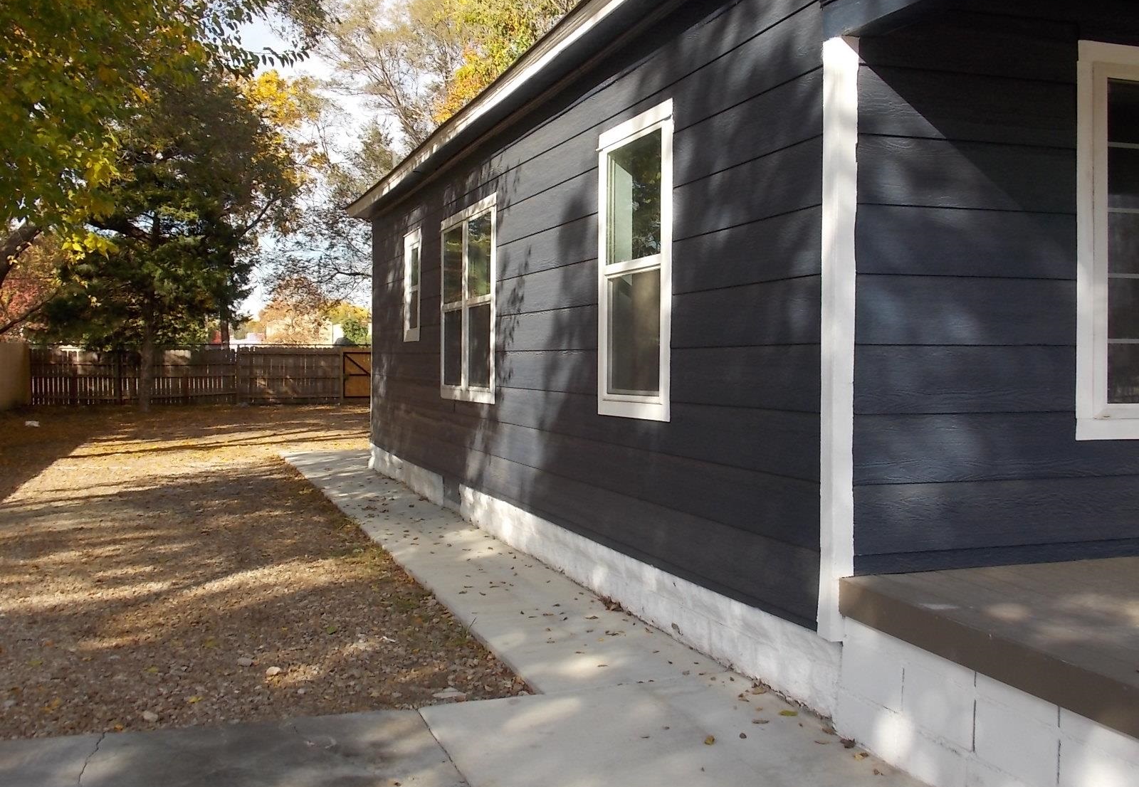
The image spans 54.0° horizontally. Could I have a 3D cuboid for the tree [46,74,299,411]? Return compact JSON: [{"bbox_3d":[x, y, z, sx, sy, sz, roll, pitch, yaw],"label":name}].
[{"bbox_3d":[-12.119,-4.720,34.200,7.700,10.264,7.200,0,2,-19],"label":"tree"}]

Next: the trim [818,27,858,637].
[{"bbox_3d":[1.097,-0.209,4.562,0.103,2.429,0.095,0,2,-20],"label":"trim"}]

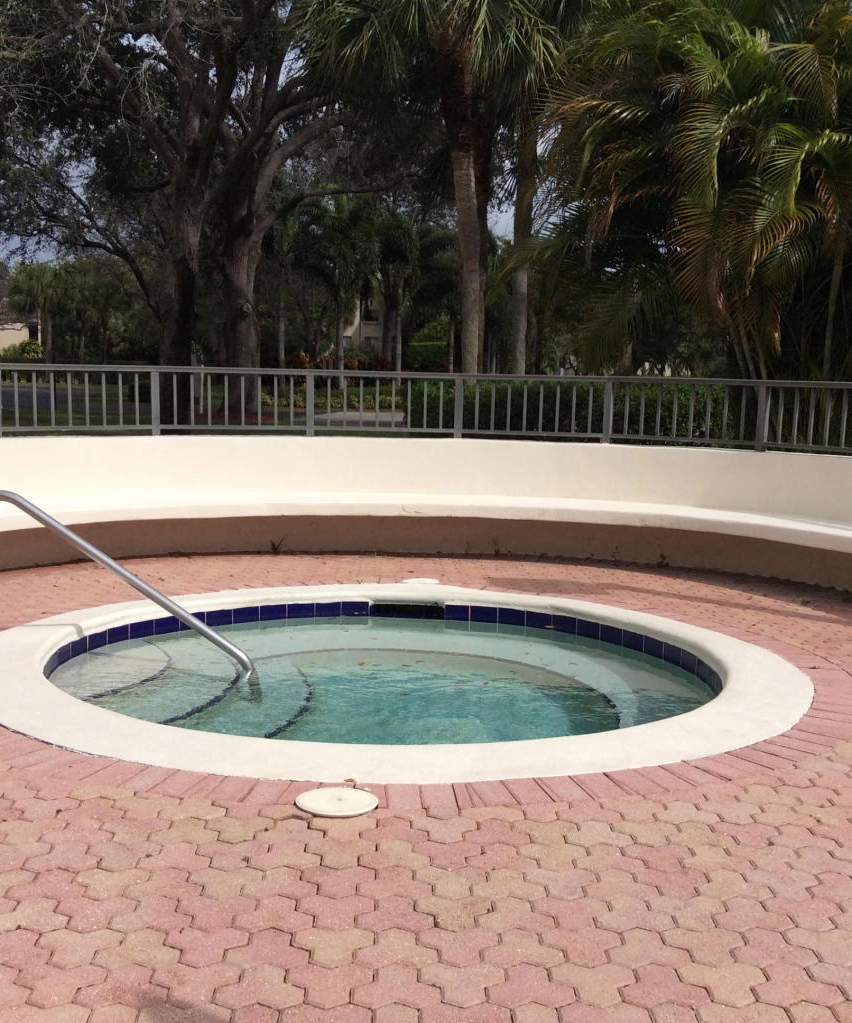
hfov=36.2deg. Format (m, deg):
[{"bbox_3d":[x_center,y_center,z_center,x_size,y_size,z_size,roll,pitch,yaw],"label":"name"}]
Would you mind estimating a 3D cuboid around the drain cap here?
[{"bbox_3d":[-0.265,0.873,3.923,0.248,0.025,0.248,1,6,0],"label":"drain cap"}]

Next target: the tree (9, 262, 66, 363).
[{"bbox_3d":[-19.638,-9.614,66.000,2.871,6.066,2.871,1,6,0],"label":"tree"}]

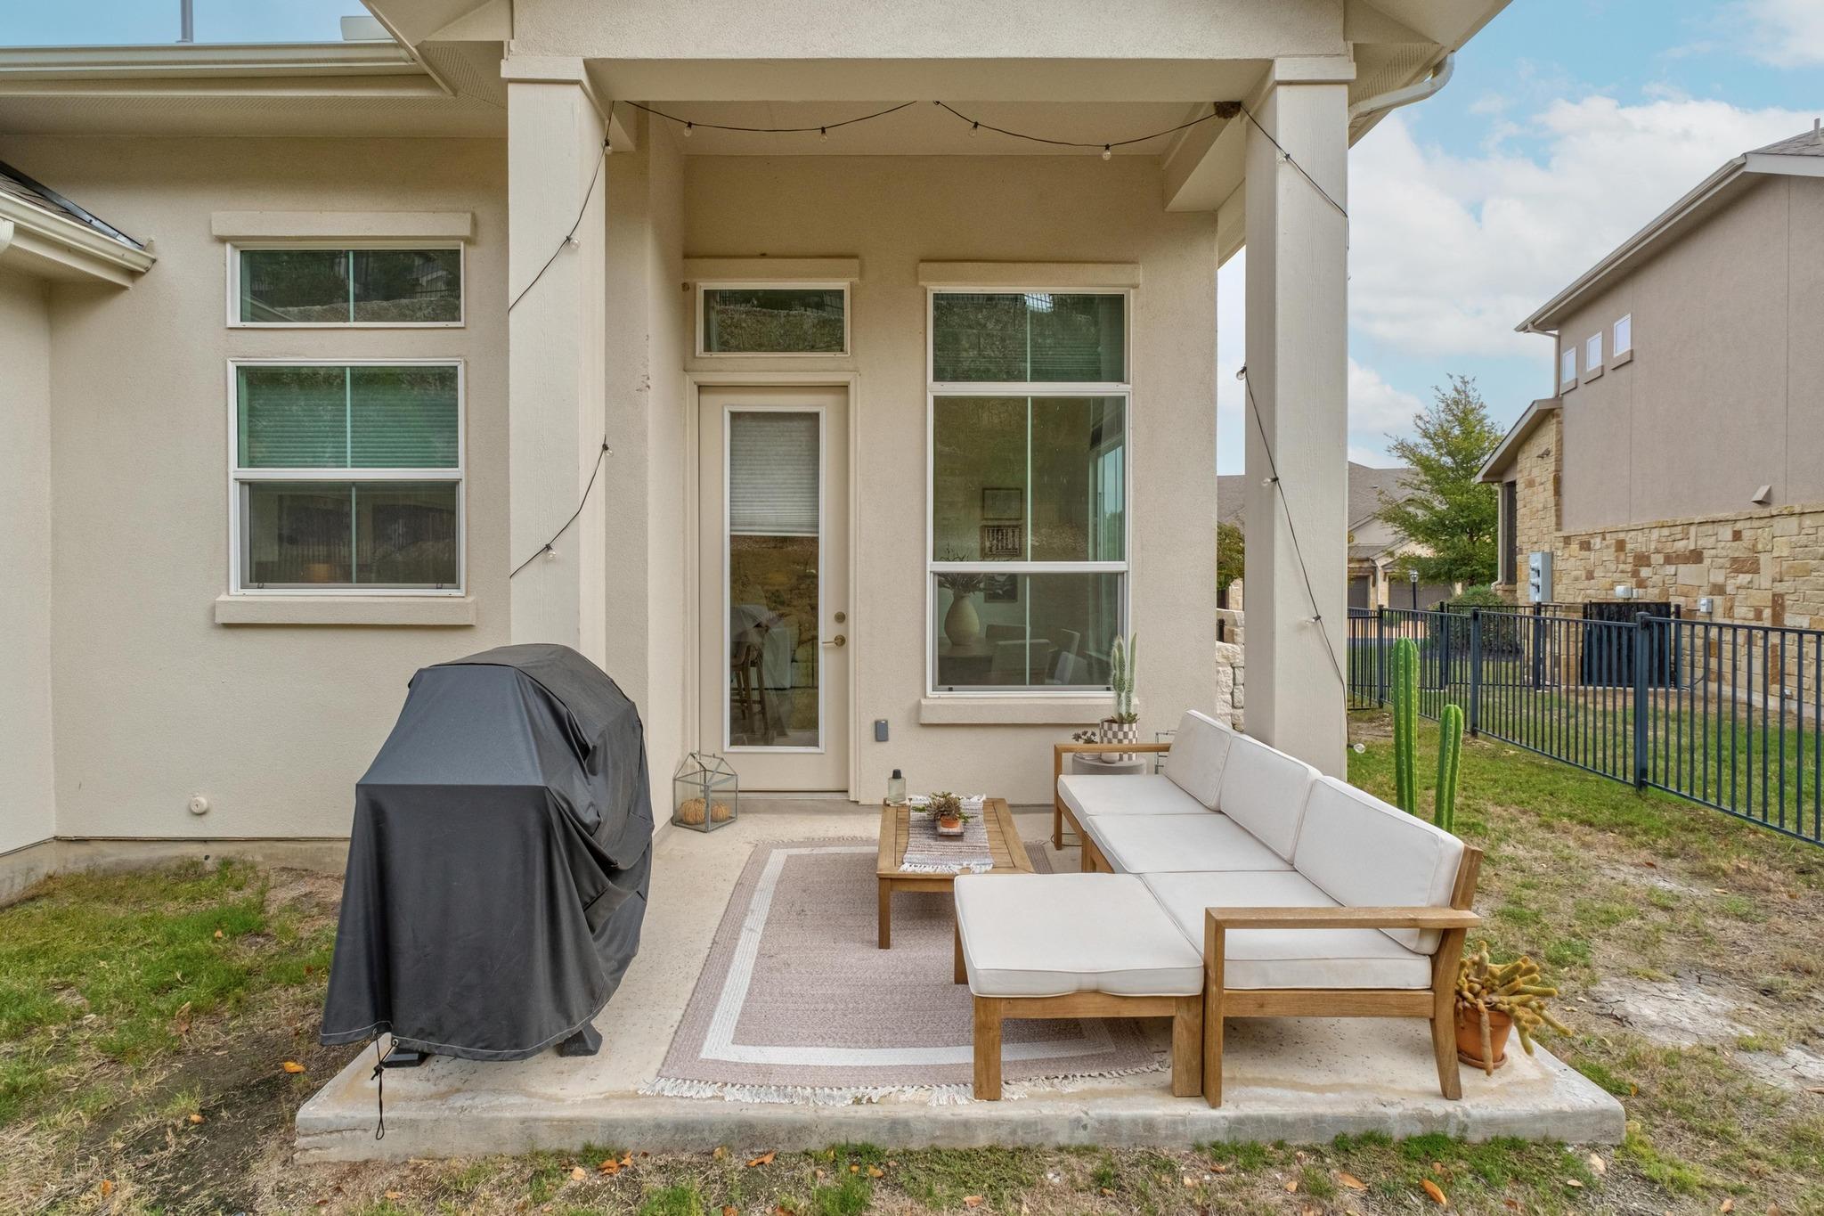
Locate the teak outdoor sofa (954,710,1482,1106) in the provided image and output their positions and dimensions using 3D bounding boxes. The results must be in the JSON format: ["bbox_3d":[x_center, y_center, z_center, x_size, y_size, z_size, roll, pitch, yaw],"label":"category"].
[{"bbox_3d":[0.850,0.950,3.280,1.380,0.710,2.200,0,2,0],"label":"teak outdoor sofa"}]

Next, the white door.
[{"bbox_3d":[-0.836,-0.120,4.930,0.930,2.460,0.090,0,2,0],"label":"white door"}]

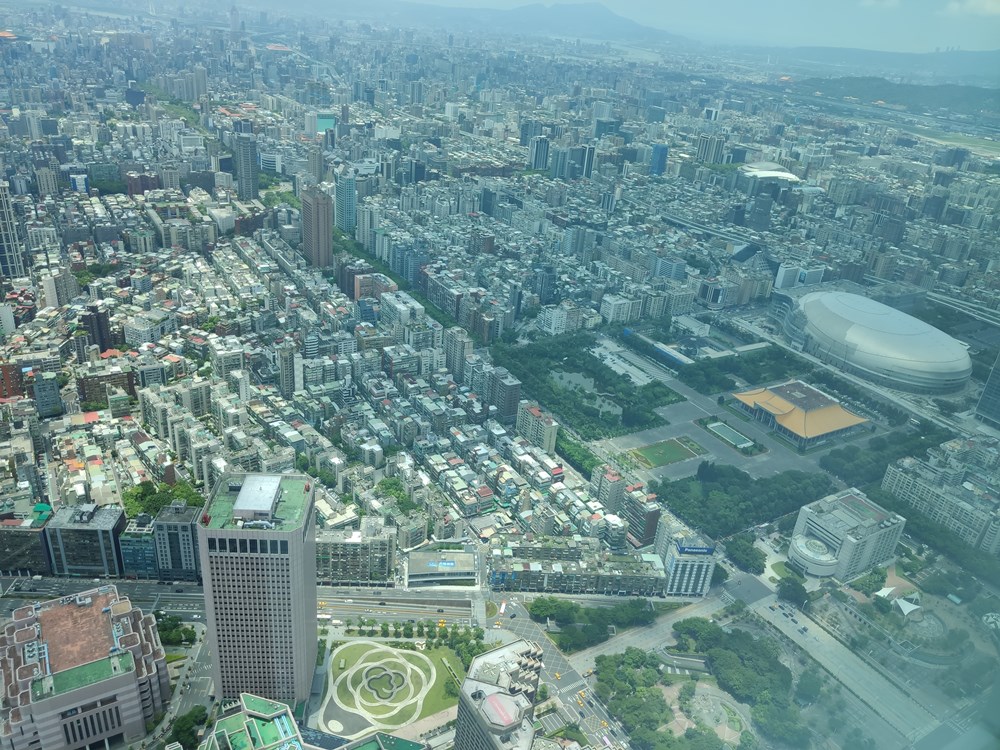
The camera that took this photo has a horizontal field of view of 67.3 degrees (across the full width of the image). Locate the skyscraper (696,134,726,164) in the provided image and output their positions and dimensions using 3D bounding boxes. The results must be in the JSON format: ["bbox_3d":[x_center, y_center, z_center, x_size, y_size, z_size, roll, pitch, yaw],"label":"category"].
[{"bbox_3d":[670.730,-717.180,2388.010,39.360,82.370,69.230,-10,30,-29],"label":"skyscraper"}]

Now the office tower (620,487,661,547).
[{"bbox_3d":[112.000,116.280,613.730,17.000,40.000,31.500,-9,30,-28],"label":"office tower"}]

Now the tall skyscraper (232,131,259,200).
[{"bbox_3d":[-480.480,-389.010,1420.840,34.000,128.000,30.000,-9,30,-28],"label":"tall skyscraper"}]

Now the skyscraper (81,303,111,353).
[{"bbox_3d":[-441.990,-51.670,824.840,26.470,52.150,22.000,-11,31,-31],"label":"skyscraper"}]

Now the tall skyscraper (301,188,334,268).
[{"bbox_3d":[-279.360,-223.380,1149.150,27.870,109.870,57.810,-10,30,-30],"label":"tall skyscraper"}]

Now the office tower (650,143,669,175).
[{"bbox_3d":[440.200,-592.530,2081.480,26.260,84.580,27.710,-10,30,-29],"label":"office tower"}]

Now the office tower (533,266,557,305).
[{"bbox_3d":[65.710,-131.310,1097.940,14.620,51.120,28.630,-10,30,-29],"label":"office tower"}]

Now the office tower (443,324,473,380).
[{"bbox_3d":[-46.920,-22.610,848.170,12.910,57.470,44.290,-10,30,-30],"label":"office tower"}]

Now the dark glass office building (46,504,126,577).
[{"bbox_3d":[-287.740,116.750,527.070,42.830,44.830,23.540,3,26,-7],"label":"dark glass office building"}]

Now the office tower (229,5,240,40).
[{"bbox_3d":[-1576.830,-2066.470,4470.840,52.000,245.000,50.000,-3,27,-18],"label":"office tower"}]

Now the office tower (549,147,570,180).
[{"bbox_3d":[149.610,-526.010,1880.530,34.000,80.000,34.000,-9,30,-28],"label":"office tower"}]

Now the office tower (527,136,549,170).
[{"bbox_3d":[105.230,-597.030,2029.920,40.910,77.990,30.270,-10,30,-30],"label":"office tower"}]

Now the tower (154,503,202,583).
[{"bbox_3d":[-225.750,118.450,527.690,25.500,52.000,18.500,2,26,-7],"label":"tower"}]

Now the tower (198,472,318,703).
[{"bbox_3d":[-135.300,126.080,434.940,53.120,136.000,52.370,2,26,-7],"label":"tower"}]

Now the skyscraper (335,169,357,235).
[{"bbox_3d":[-272.350,-306.160,1325.240,16.850,100.700,57.650,-10,30,-29],"label":"skyscraper"}]

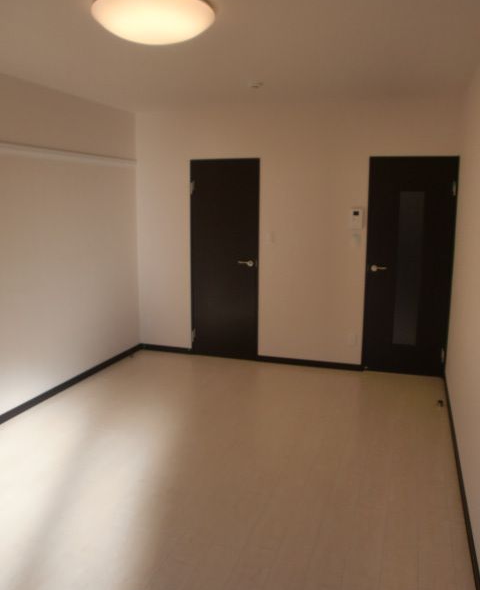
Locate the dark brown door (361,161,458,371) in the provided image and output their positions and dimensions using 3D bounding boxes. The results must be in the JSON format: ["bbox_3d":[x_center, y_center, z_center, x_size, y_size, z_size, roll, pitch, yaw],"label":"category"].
[{"bbox_3d":[1.546,-0.238,4.764,0.743,2.020,0.051,3,11,18],"label":"dark brown door"}]

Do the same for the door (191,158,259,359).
[{"bbox_3d":[-0.150,-0.339,5.332,0.733,2.020,0.081,3,11,18],"label":"door"}]

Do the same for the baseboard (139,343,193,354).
[{"bbox_3d":[-0.807,0.592,5.695,0.638,0.061,0.022,3,11,18],"label":"baseboard"}]

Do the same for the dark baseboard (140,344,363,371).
[{"bbox_3d":[0.039,0.642,5.414,2.424,0.061,0.022,3,11,18],"label":"dark baseboard"}]

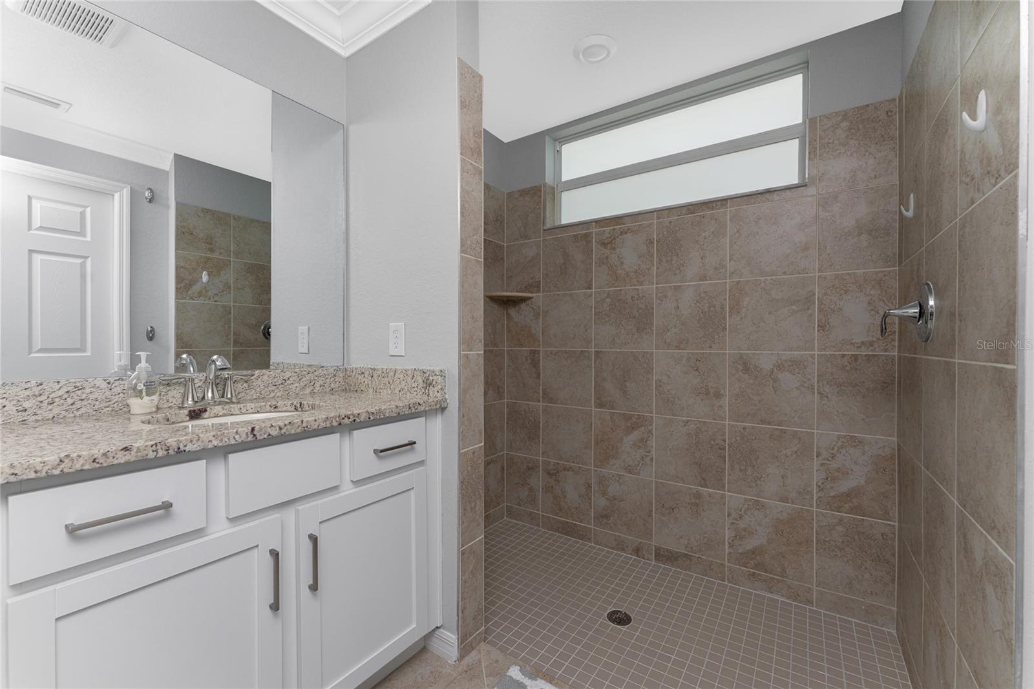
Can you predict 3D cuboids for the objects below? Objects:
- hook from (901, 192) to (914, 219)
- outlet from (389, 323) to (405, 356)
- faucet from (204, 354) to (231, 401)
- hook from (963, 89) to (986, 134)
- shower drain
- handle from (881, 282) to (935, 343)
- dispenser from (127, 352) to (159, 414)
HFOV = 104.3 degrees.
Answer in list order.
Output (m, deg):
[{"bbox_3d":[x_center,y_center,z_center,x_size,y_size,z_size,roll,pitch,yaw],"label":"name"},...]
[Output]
[{"bbox_3d":[1.353,-0.480,1.395,0.029,0.085,0.031,0,0,35],"label":"hook"},{"bbox_3d":[-0.461,-0.019,1.536,0.078,0.123,0.008,0,0,35],"label":"outlet"},{"bbox_3d":[-0.901,0.098,1.213,0.145,0.142,0.046,0,0,35],"label":"faucet"},{"bbox_3d":[0.935,-0.474,0.824,0.029,0.087,0.031,0,0,35],"label":"hook"},{"bbox_3d":[0.432,1.151,1.693,0.106,0.008,0.106,0,0,0],"label":"shower drain"},{"bbox_3d":[1.185,-0.095,1.240,0.110,0.182,0.180,0,0,35],"label":"handle"},{"bbox_3d":[-1.009,0.103,1.085,0.048,0.163,0.073,0,0,27],"label":"dispenser"}]

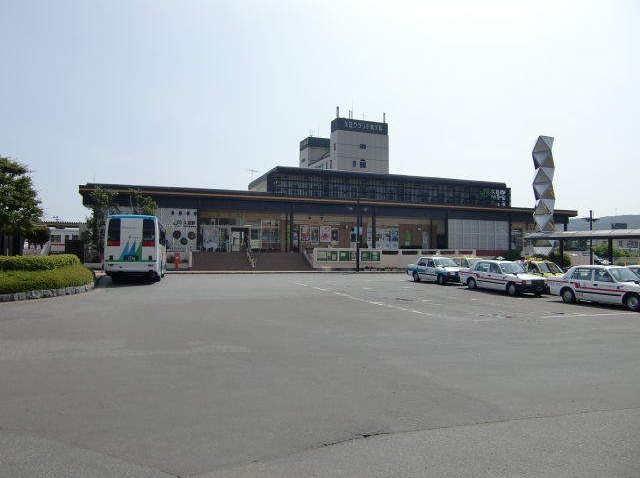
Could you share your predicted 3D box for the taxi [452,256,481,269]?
[{"bbox_3d":[9.430,1.910,32.600,1.700,1.530,4.600,1,-1,-24],"label":"taxi"}]

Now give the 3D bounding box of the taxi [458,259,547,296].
[{"bbox_3d":[8.960,1.830,25.540,1.700,1.530,4.650,1,-1,-24],"label":"taxi"}]

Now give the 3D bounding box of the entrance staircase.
[{"bbox_3d":[-6.200,1.930,46.000,11.000,1.500,3.200,1,-1,-25],"label":"entrance staircase"}]

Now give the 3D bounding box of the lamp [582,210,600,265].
[{"bbox_3d":[25.700,0.200,49.000,1.750,5.850,0.350,0,-1,-8],"label":"lamp"}]

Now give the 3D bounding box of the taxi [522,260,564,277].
[{"bbox_3d":[11.160,1.860,26.500,1.700,1.530,4.600,1,-1,-24],"label":"taxi"}]

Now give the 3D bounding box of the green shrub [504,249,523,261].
[{"bbox_3d":[19.300,2.000,52.000,2.000,1.800,1.850,0,-1,12],"label":"green shrub"}]

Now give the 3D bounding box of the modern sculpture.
[{"bbox_3d":[21.600,-3.750,50.000,2.100,12.300,2.000,0,-1,12],"label":"modern sculpture"}]

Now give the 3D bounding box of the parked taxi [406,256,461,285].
[{"bbox_3d":[7.140,1.880,31.500,1.700,1.530,4.650,1,-1,-23],"label":"parked taxi"}]

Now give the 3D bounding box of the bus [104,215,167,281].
[{"bbox_3d":[-10.350,0.700,30.000,2.470,3.320,10.300,0,-1,-15],"label":"bus"}]

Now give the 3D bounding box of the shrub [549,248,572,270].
[{"bbox_3d":[22.070,1.790,47.500,2.100,2.000,2.000,0,-1,12],"label":"shrub"}]

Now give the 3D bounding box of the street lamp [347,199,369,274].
[{"bbox_3d":[3.080,-0.300,42.000,1.800,5.950,0.350,0,-1,-8],"label":"street lamp"}]

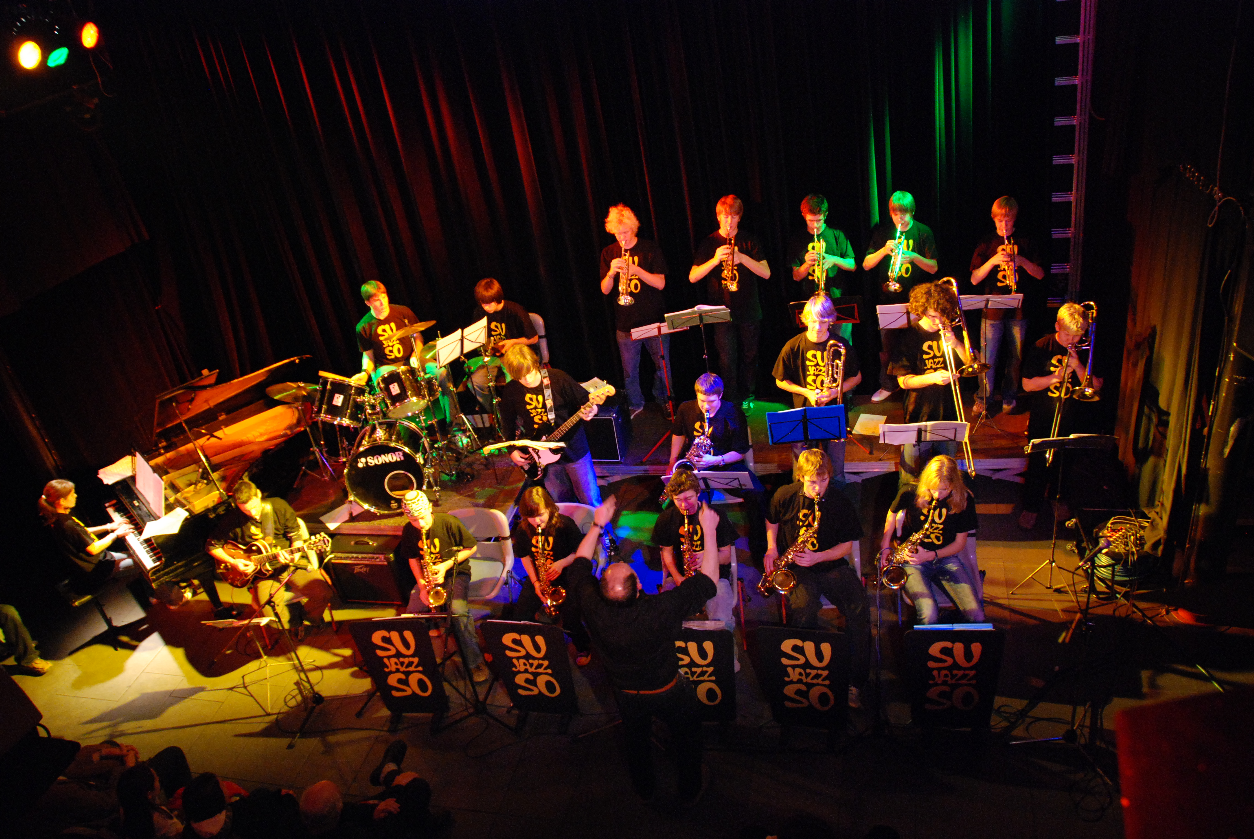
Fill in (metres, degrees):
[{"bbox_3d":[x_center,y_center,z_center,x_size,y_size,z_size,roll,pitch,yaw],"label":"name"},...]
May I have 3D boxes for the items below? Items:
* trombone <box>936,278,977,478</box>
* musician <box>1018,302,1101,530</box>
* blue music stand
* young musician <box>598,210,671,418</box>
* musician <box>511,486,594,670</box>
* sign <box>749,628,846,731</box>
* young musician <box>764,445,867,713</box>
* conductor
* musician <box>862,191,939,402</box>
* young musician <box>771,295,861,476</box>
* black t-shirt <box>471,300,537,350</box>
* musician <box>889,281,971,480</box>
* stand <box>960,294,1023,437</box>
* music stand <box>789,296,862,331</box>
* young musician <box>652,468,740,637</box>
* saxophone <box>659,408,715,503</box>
[{"bbox_3d":[2.115,-0.264,5.985,0.260,1.255,0.220,-13,-2,19],"label":"trombone"},{"bbox_3d":[2.794,0.000,6.124,0.560,1.620,0.480,6,32,28],"label":"musician"},{"bbox_3d":[1.276,0.432,6.524,0.530,1.180,0.480,8,37,29],"label":"blue music stand"},{"bbox_3d":[0.082,-0.801,7.540,0.560,1.760,0.450,-6,28,7],"label":"young musician"},{"bbox_3d":[-0.437,1.013,6.161,0.520,1.200,0.680,-8,32,7],"label":"musician"},{"bbox_3d":[0.954,1.424,5.155,0.530,0.649,0.050,0,24,18],"label":"sign"},{"bbox_3d":[1.180,0.897,5.667,0.600,1.340,0.880,-5,32,12],"label":"young musician"},{"bbox_3d":[0.138,1.245,4.987,0.740,1.840,0.540,-10,30,0],"label":"conductor"},{"bbox_3d":[2.059,-0.857,7.056,0.580,1.680,0.450,1,30,20],"label":"musician"},{"bbox_3d":[1.366,-0.015,6.512,0.580,1.740,0.450,-3,29,14],"label":"young musician"},{"bbox_3d":[-1.041,-0.773,8.111,0.470,0.520,0.310,-4,39,14],"label":"black t-shirt"},{"bbox_3d":[2.140,-0.087,6.623,0.620,1.840,0.500,-9,30,2],"label":"musician"},{"bbox_3d":[2.709,-0.421,7.082,0.470,1.130,0.420,-2,31,14],"label":"stand"},{"bbox_3d":[1.589,-0.427,7.412,0.500,1.160,0.440,-2,31,14],"label":"music stand"},{"bbox_3d":[0.483,0.911,5.947,0.580,1.270,0.700,-7,32,8],"label":"young musician"},{"bbox_3d":[0.420,0.292,6.877,0.270,0.920,0.380,17,35,-9],"label":"saxophone"}]

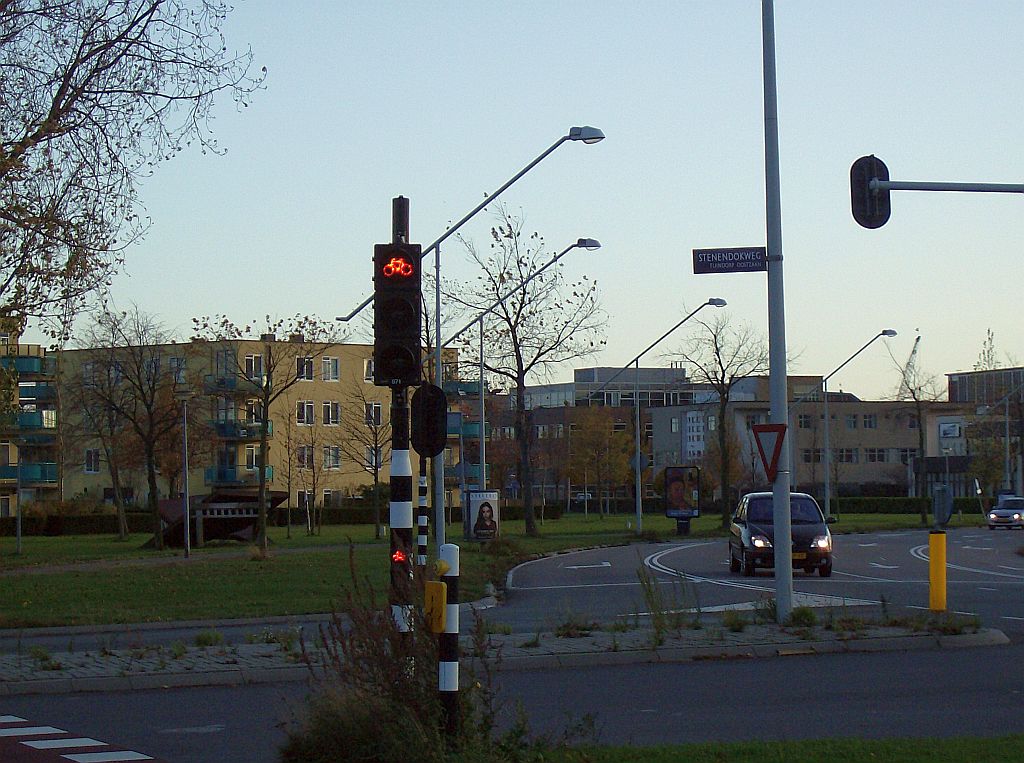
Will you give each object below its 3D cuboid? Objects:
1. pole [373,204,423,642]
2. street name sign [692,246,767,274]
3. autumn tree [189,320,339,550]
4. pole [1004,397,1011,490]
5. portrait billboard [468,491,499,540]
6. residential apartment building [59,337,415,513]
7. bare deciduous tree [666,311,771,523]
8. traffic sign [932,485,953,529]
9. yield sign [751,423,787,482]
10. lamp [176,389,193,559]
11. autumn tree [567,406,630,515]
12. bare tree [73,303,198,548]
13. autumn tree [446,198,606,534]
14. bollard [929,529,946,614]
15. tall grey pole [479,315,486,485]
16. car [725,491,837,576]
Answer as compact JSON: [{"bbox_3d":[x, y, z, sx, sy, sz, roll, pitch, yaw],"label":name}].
[{"bbox_3d":[-0.670,0.536,19.041,0.280,3.280,0.360,-1,-2,12],"label":"pole"},{"bbox_3d":[2.736,-1.515,40.000,0.920,0.300,0.030,-2,-2,0],"label":"street name sign"},{"bbox_3d":[-6.855,1.452,89.000,4.200,6.650,4.100,0,-2,0],"label":"autumn tree"},{"bbox_3d":[27.205,4.228,175.000,0.220,6.600,0.220,-1,-2,0],"label":"pole"},{"bbox_3d":[-0.777,3.721,88.500,0.880,1.380,0.200,0,-2,-22],"label":"portrait billboard"},{"bbox_3d":[-16.900,3.613,210.000,20.000,11.400,20.000,1,-3,-44],"label":"residential apartment building"},{"bbox_3d":[9.157,1.689,138.000,4.800,9.300,4.800,-1,-2,0],"label":"bare deciduous tree"},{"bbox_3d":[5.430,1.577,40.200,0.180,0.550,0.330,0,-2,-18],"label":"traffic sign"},{"bbox_3d":[3.005,0.838,37.200,0.050,0.690,0.790,0,-2,-26],"label":"yield sign"},{"bbox_3d":[-8.136,2.295,79.500,0.430,4.200,0.430,0,-2,0],"label":"lamp"},{"bbox_3d":[5.753,5.321,212.000,4.200,7.200,4.100,0,-2,0],"label":"autumn tree"},{"bbox_3d":[-11.694,1.367,99.000,3.900,7.650,3.900,-1,-2,0],"label":"bare tree"},{"bbox_3d":[0.608,-0.392,125.000,6.100,12.800,6.100,-1,-2,0],"label":"autumn tree"},{"bbox_3d":[5.212,2.343,39.000,0.200,1.030,0.200,-1,-2,0],"label":"bollard"},{"bbox_3d":[-0.837,1.488,93.000,0.170,6.750,0.170,-1,-2,0],"label":"tall grey pole"},{"bbox_3d":[5.172,2.952,61.929,1.760,1.620,4.150,-1,-2,-2],"label":"car"}]

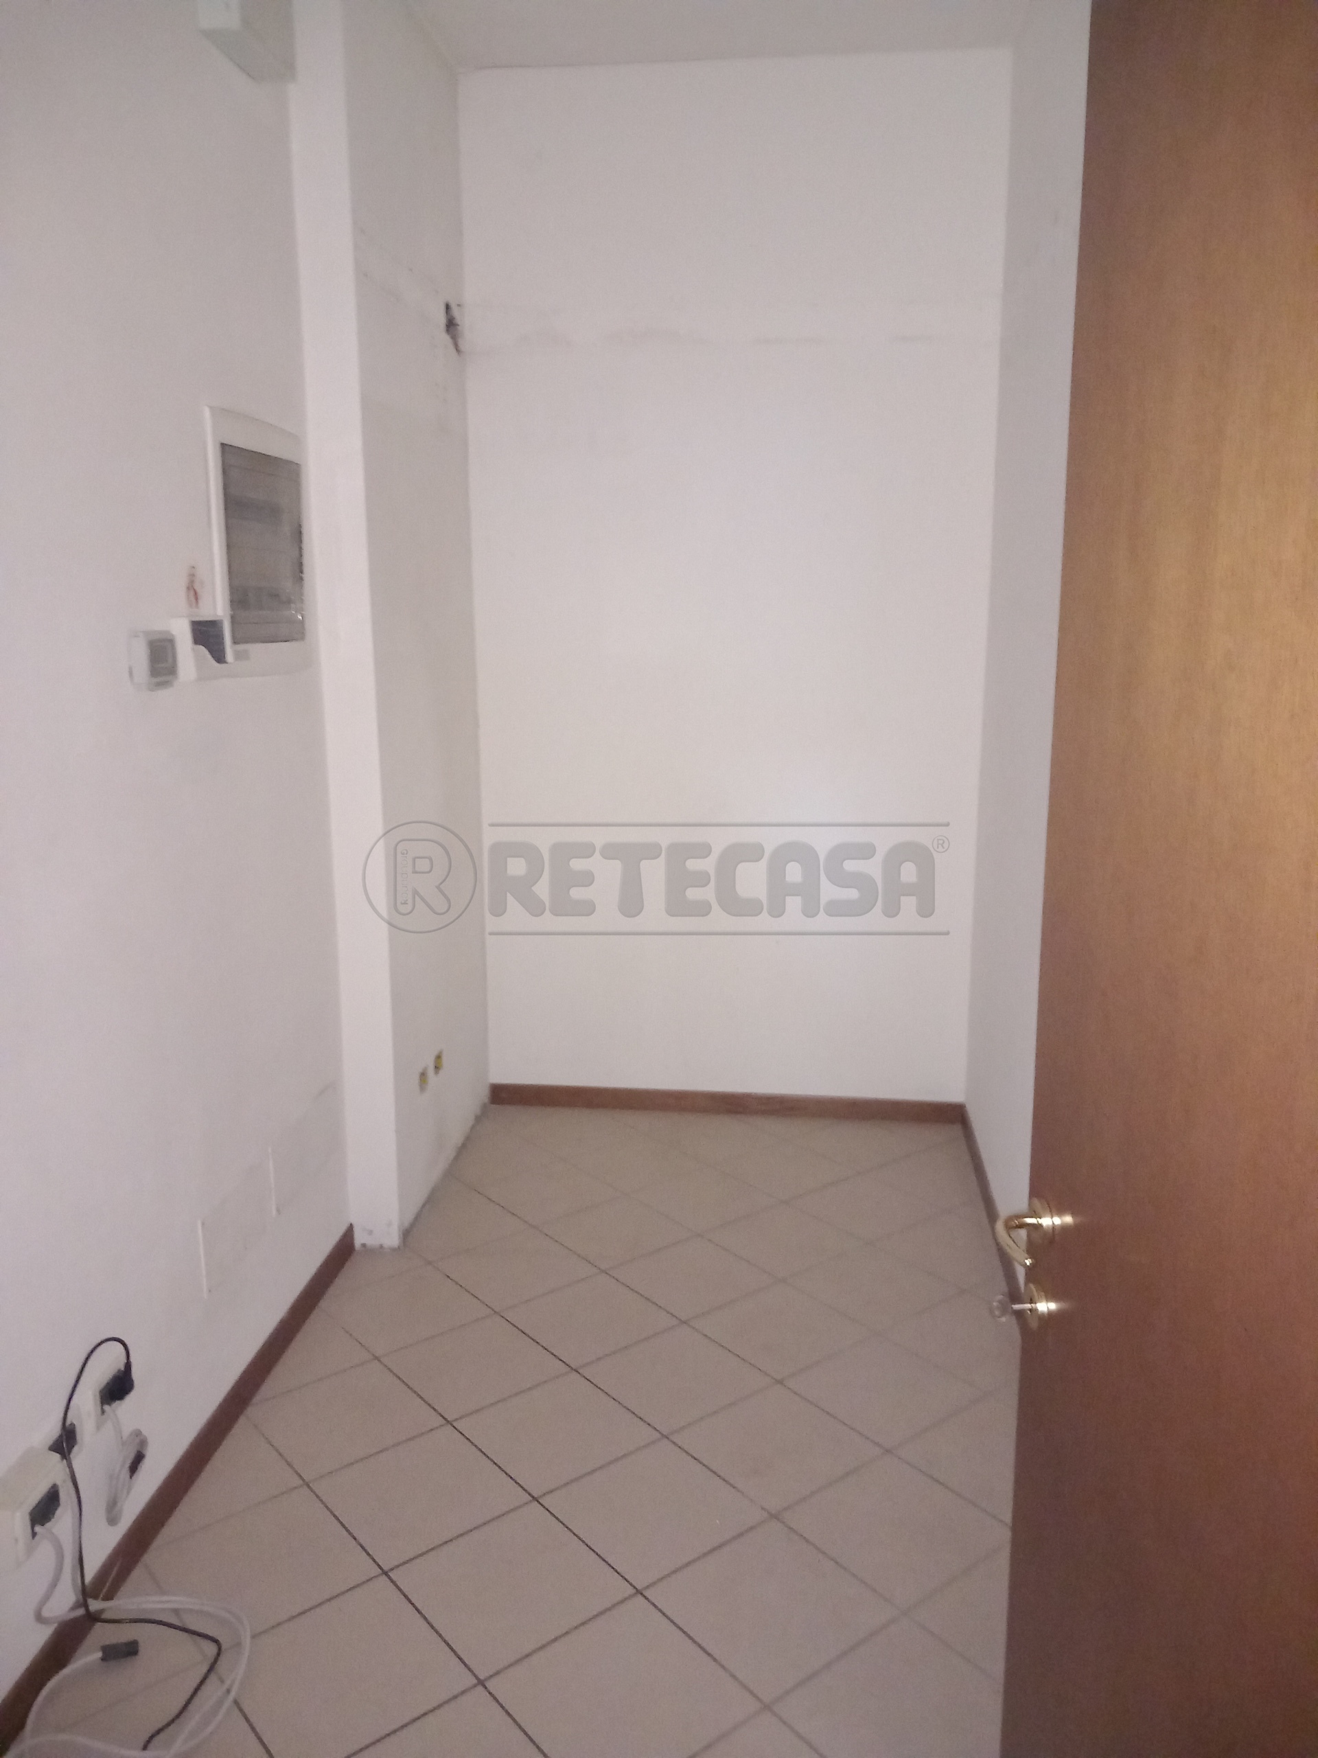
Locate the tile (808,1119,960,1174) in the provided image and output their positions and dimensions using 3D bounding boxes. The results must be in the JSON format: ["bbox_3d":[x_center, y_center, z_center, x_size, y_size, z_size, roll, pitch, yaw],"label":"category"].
[{"bbox_3d":[0.615,0.791,4.068,0.300,0.010,0.300,-9,15,-38],"label":"tile"}]

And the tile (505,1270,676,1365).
[{"bbox_3d":[-0.157,0.993,3.095,0.300,0.010,0.300,-9,15,-38],"label":"tile"}]

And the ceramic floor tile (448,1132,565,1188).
[{"bbox_3d":[-0.493,0.820,3.991,0.301,0.010,0.301,-9,15,-38],"label":"ceramic floor tile"}]

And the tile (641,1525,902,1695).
[{"bbox_3d":[0.181,1.176,2.220,0.300,0.010,0.300,-9,15,-38],"label":"tile"}]

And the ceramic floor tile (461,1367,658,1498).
[{"bbox_3d":[-0.200,1.085,2.690,0.301,0.010,0.301,-9,15,-38],"label":"ceramic floor tile"}]

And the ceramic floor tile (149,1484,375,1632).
[{"bbox_3d":[-0.669,1.157,2.305,0.300,0.010,0.300,-9,15,-38],"label":"ceramic floor tile"}]

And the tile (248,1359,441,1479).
[{"bbox_3d":[-0.625,1.075,2.733,0.300,0.010,0.300,-9,15,-38],"label":"tile"}]

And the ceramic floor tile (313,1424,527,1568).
[{"bbox_3d":[-0.435,1.123,2.502,0.300,0.010,0.300,-9,15,-38],"label":"ceramic floor tile"}]

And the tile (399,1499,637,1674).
[{"bbox_3d":[-0.245,1.170,2.271,0.301,0.010,0.301,-9,15,-38],"label":"tile"}]

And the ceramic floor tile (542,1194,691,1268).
[{"bbox_3d":[-0.110,0.914,3.528,0.301,0.010,0.301,-9,15,-38],"label":"ceramic floor tile"}]

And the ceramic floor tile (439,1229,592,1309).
[{"bbox_3d":[-0.346,0.952,3.340,0.301,0.010,0.301,-9,15,-38],"label":"ceramic floor tile"}]

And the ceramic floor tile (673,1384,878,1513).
[{"bbox_3d":[0.224,1.089,2.636,0.300,0.010,0.300,-9,15,-38],"label":"ceramic floor tile"}]

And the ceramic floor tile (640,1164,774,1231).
[{"bbox_3d":[0.126,0.872,3.710,0.300,0.010,0.300,-9,15,-38],"label":"ceramic floor tile"}]

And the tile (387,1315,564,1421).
[{"bbox_3d":[-0.390,1.036,2.920,0.300,0.010,0.300,-9,15,-38],"label":"tile"}]

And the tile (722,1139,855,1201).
[{"bbox_3d":[0.362,0.833,3.897,0.300,0.010,0.300,-9,15,-38],"label":"tile"}]

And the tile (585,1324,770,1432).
[{"bbox_3d":[0.036,1.045,2.876,0.300,0.010,0.300,-9,15,-38],"label":"tile"}]

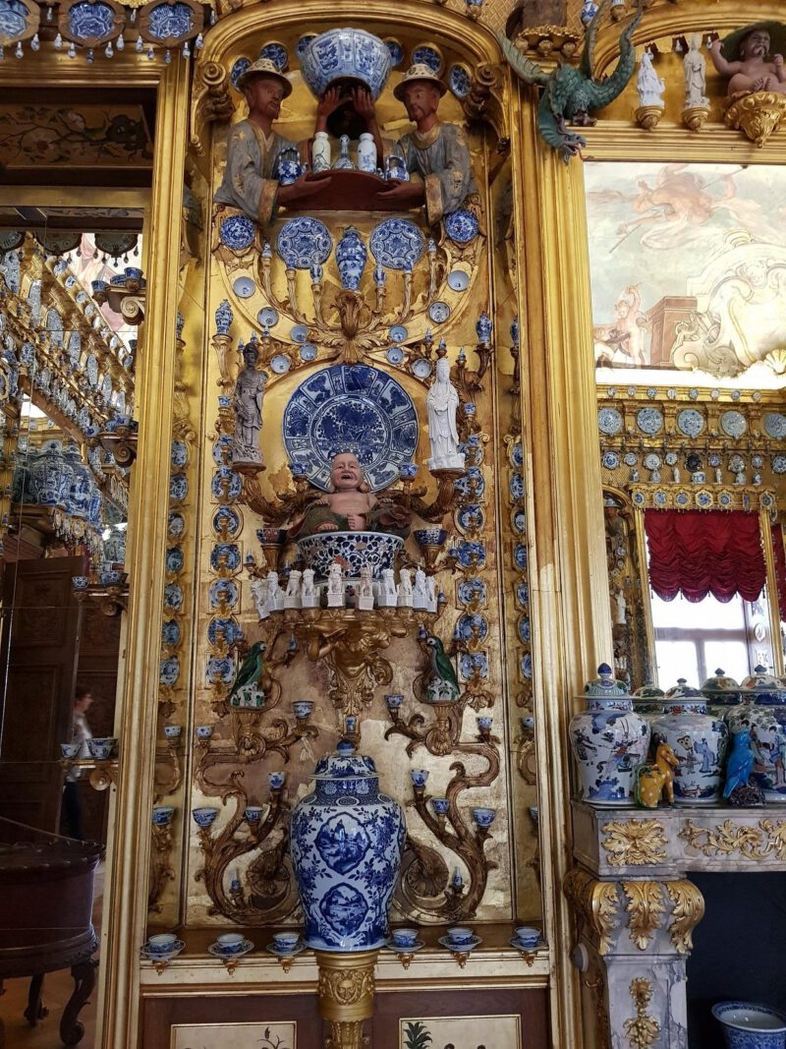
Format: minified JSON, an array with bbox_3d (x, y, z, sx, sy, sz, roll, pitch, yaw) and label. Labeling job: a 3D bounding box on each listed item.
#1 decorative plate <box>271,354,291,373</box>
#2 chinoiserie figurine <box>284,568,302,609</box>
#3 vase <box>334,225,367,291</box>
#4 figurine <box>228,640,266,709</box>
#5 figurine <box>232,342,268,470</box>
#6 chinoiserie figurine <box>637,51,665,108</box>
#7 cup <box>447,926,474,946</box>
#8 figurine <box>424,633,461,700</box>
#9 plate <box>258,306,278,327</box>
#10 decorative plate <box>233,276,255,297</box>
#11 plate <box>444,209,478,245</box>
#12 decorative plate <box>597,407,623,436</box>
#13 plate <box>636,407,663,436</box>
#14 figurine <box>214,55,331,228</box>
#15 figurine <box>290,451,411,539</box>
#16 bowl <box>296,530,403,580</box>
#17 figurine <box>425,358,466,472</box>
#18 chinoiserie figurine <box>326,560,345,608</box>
[{"bbox_3d":[-0.406,-0.581,2.862,0.072,0.072,0.022,0,-11,-2],"label":"decorative plate"},{"bbox_3d":[-0.311,0.204,2.466,0.040,0.115,0.048,-8,-14,35],"label":"chinoiserie figurine"},{"bbox_3d":[-0.142,-0.912,2.716,0.111,0.240,0.111,0,-11,-2],"label":"vase"},{"bbox_3d":[-0.474,0.483,2.539,0.129,0.208,0.088,-3,-12,10],"label":"figurine"},{"bbox_3d":[-0.490,-0.419,2.722,0.113,0.437,0.096,1,-12,-10],"label":"figurine"},{"bbox_3d":[0.945,-1.611,2.876,0.092,0.215,0.080,0,-11,-2],"label":"chinoiserie figurine"},{"bbox_3d":[0.190,1.167,2.225,0.075,0.043,0.075,0,-11,-2],"label":"cup"},{"bbox_3d":[0.154,0.436,2.389,0.105,0.203,0.080,4,-12,-22],"label":"figurine"},{"bbox_3d":[-0.469,-0.777,2.955,0.077,0.077,0.022,0,-9,-2],"label":"plate"},{"bbox_3d":[-0.556,-0.885,2.948,0.078,0.078,0.025,0,-12,-2],"label":"decorative plate"},{"bbox_3d":[0.266,-1.153,3.050,0.128,0.128,0.025,0,-2,-2],"label":"plate"},{"bbox_3d":[2.611,-1.236,9.432,0.306,0.306,0.045,0,-1,-2],"label":"decorative plate"},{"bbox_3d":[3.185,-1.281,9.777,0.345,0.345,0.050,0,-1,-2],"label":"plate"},{"bbox_3d":[-0.411,-1.273,2.685,0.370,0.620,0.380,10,-15,-41],"label":"figurine"},{"bbox_3d":[-0.149,-0.097,2.737,0.400,0.323,0.250,0,-11,-2],"label":"figurine"},{"bbox_3d":[-0.135,0.124,2.507,0.345,0.142,0.345,-1,-12,0],"label":"bowl"},{"bbox_3d":[0.167,-0.345,2.504,0.126,0.380,0.105,-1,-11,2],"label":"figurine"},{"bbox_3d":[-0.185,0.194,2.555,0.052,0.150,0.062,-2,-11,5],"label":"chinoiserie figurine"}]

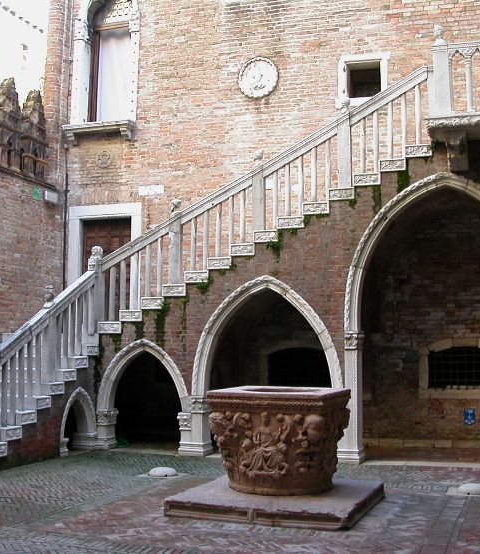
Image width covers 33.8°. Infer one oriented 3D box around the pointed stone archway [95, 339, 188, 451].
[{"bbox_3d":[-1.373,1.709,11.420,1.519,1.643,0.372,-1,-5,18],"label":"pointed stone archway"}]

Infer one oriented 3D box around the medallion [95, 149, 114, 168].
[{"bbox_3d":[-2.612,-2.266,15.130,0.355,0.365,0.070,-1,-7,15],"label":"medallion"}]

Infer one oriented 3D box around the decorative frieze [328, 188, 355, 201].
[{"bbox_3d":[1.484,-1.180,11.366,0.394,0.179,0.120,-2,-6,21],"label":"decorative frieze"}]

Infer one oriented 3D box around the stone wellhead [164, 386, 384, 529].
[{"bbox_3d":[0.407,1.669,7.719,1.682,1.103,1.682,-1,-5,21],"label":"stone wellhead"}]

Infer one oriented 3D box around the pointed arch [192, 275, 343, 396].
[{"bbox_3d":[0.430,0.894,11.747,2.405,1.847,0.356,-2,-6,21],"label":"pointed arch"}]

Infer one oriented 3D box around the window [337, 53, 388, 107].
[{"bbox_3d":[1.935,-3.051,12.290,0.760,0.780,0.180,-1,-5,17],"label":"window"}]

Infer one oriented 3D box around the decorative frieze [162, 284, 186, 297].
[{"bbox_3d":[-0.905,0.186,10.896,0.322,0.152,0.080,-1,-5,17],"label":"decorative frieze"}]

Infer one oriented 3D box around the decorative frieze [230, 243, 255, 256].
[{"bbox_3d":[0.062,-0.396,11.850,0.396,0.180,0.120,-2,-6,21],"label":"decorative frieze"}]

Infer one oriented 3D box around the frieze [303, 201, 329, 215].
[{"bbox_3d":[1.141,-1.054,11.961,0.396,0.189,0.110,-1,-7,15],"label":"frieze"}]

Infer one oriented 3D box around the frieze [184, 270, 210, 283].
[{"bbox_3d":[-0.588,0.007,10.807,0.322,0.152,0.080,-1,-5,17],"label":"frieze"}]

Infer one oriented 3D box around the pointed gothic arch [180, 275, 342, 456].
[{"bbox_3d":[0.321,1.233,10.903,2.372,2.526,0.403,-1,-5,18],"label":"pointed gothic arch"}]

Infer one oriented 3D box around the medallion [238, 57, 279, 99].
[{"bbox_3d":[0.325,-3.674,14.477,0.777,0.793,0.110,-1,-7,15],"label":"medallion"}]

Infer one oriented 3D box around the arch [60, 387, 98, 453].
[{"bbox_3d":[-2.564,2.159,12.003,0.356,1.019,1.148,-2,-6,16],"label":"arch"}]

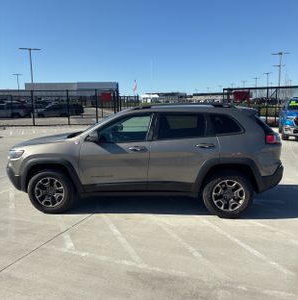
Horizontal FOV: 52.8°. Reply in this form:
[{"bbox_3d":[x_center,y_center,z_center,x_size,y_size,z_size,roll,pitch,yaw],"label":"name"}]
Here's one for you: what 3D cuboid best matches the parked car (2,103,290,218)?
[{"bbox_3d":[-0.086,0.029,5.344,4.620,1.715,1.930,0,10,6],"label":"parked car"}]

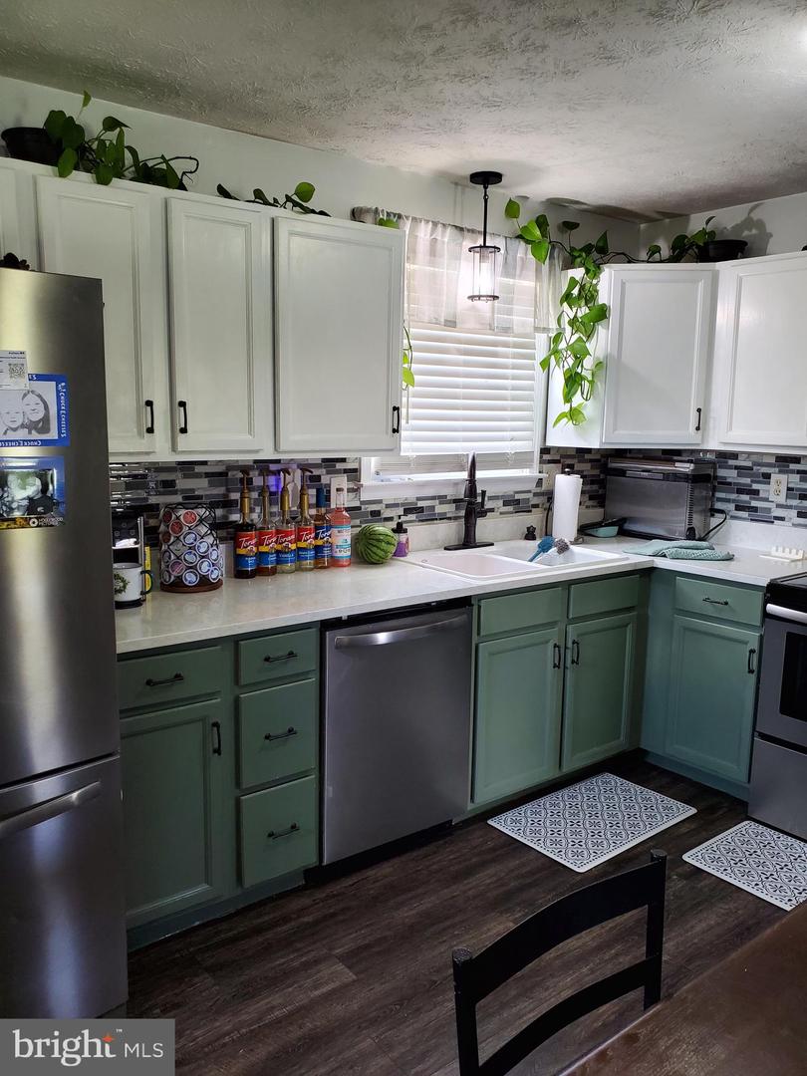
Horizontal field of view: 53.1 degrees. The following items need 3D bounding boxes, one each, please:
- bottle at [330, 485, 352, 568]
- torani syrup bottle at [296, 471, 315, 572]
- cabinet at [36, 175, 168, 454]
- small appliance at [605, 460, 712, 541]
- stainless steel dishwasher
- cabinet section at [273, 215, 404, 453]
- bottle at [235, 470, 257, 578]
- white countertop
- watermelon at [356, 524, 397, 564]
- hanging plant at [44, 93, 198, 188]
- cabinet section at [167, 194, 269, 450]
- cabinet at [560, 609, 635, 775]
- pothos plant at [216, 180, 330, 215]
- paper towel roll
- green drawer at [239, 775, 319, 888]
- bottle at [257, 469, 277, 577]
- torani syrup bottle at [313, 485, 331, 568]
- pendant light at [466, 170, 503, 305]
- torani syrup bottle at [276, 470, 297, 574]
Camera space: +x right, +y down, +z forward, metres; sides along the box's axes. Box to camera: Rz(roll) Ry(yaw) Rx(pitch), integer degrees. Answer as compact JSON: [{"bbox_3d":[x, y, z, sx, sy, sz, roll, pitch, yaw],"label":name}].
[{"bbox_3d":[-0.237,-0.041,3.023,0.076,0.295,0.076,1,9,0],"label":"bottle"},{"bbox_3d":[-0.357,-0.067,2.967,0.074,0.375,0.088,-6,11,-36],"label":"torani syrup bottle"},{"bbox_3d":[-0.896,-0.602,2.326,0.330,0.725,0.325,-6,11,-36],"label":"cabinet"},{"bbox_3d":[1.211,-0.188,3.896,0.210,0.380,0.490,-6,11,-36],"label":"small appliance"},{"bbox_3d":[-0.169,0.585,2.850,0.600,0.815,0.610,-6,11,-36],"label":"stainless steel dishwasher"},{"bbox_3d":[-0.288,-0.668,2.775,0.500,0.735,0.320,-6,11,-36],"label":"cabinet section"},{"bbox_3d":[-0.548,-0.049,2.796,0.076,0.374,0.076,1,9,0],"label":"bottle"},{"bbox_3d":[0.324,0.160,2.906,2.870,0.037,1.170,-6,11,-36],"label":"white countertop"},{"bbox_3d":[-0.101,0.024,3.072,0.156,0.155,0.156,1,9,0],"label":"watermelon"},{"bbox_3d":[-0.789,-1.101,2.297,0.450,0.240,0.230,-6,11,-36],"label":"hanging plant"},{"bbox_3d":[-0.635,-0.633,2.518,0.315,0.735,0.320,-6,11,-36],"label":"cabinet section"},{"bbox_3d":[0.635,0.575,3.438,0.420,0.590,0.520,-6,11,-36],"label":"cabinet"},{"bbox_3d":[-0.420,-1.099,2.590,0.430,0.125,0.150,-6,11,-36],"label":"pothos plant"},{"bbox_3d":[0.776,-0.146,3.813,0.122,0.308,0.122,1,9,0],"label":"paper towel roll"},{"bbox_3d":[-0.488,0.843,2.558,0.240,0.288,0.450,-6,11,-36],"label":"green drawer"},{"bbox_3d":[-0.483,-0.055,2.876,0.074,0.375,0.086,-6,11,-36],"label":"bottle"},{"bbox_3d":[-0.301,-0.040,3.032,0.073,0.303,0.073,1,9,0],"label":"torani syrup bottle"},{"bbox_3d":[0.322,-1.178,3.188,0.128,0.469,0.128,1,9,0],"label":"pendant light"},{"bbox_3d":[-0.420,-0.061,2.894,0.075,0.371,0.075,-3,10,-24],"label":"torani syrup bottle"}]

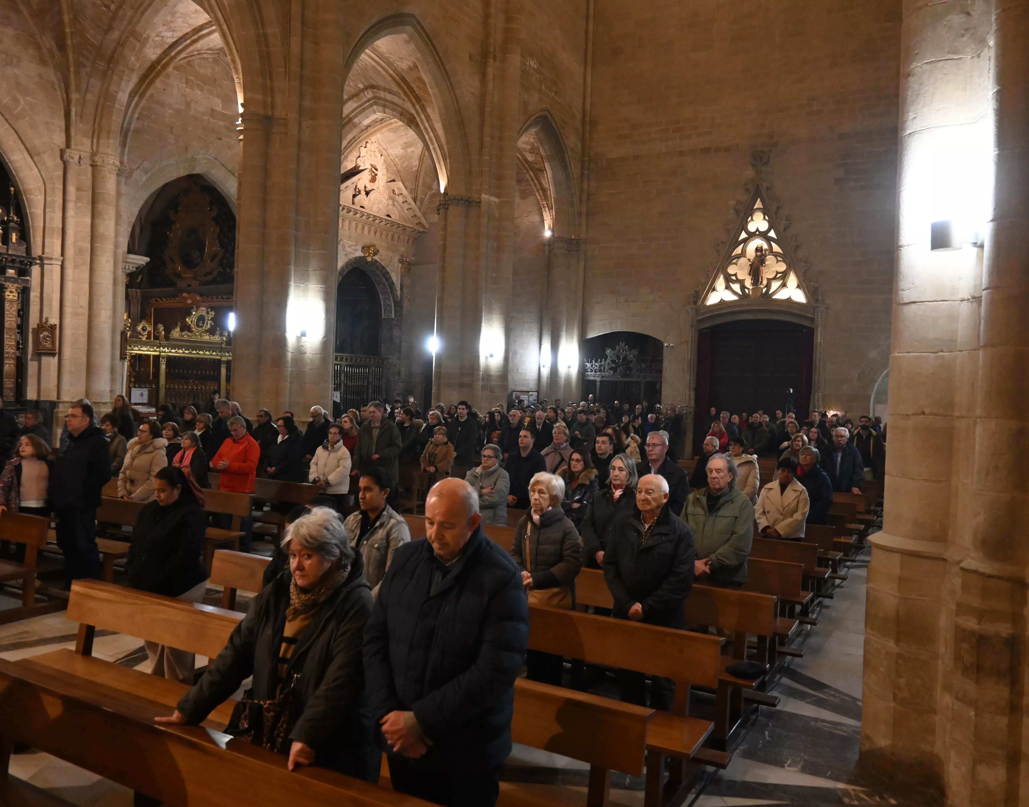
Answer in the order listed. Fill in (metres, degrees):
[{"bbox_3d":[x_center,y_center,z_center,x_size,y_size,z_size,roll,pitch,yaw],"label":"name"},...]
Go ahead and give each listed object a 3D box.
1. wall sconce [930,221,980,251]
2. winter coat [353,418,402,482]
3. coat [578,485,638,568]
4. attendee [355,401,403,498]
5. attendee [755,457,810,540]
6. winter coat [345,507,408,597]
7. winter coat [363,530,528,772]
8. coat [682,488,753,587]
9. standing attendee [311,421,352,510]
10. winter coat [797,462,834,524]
[{"bbox_3d":[2.268,-0.855,4.130,0.245,0.150,0.140,2,1,18],"label":"wall sconce"},{"bbox_3d":[-1.832,0.619,10.820,0.580,0.870,0.380,2,1,15],"label":"winter coat"},{"bbox_3d":[0.712,0.983,5.789,0.480,0.800,0.340,2,1,26],"label":"coat"},{"bbox_3d":[-1.915,0.933,11.390,0.580,1.870,0.370,2,1,22],"label":"attendee"},{"bbox_3d":[2.395,1.240,7.252,0.490,1.512,0.330,2,1,26],"label":"attendee"},{"bbox_3d":[-0.731,0.895,4.318,0.420,0.670,0.270,2,1,28],"label":"winter coat"},{"bbox_3d":[-0.236,0.846,2.775,0.560,0.760,0.370,2,1,28],"label":"winter coat"},{"bbox_3d":[1.366,0.895,5.436,0.500,0.670,0.350,2,1,24],"label":"coat"},{"bbox_3d":[-2.380,1.051,10.442,0.500,1.577,0.380,2,1,27],"label":"standing attendee"},{"bbox_3d":[3.105,1.075,8.463,0.500,0.850,0.360,2,1,27],"label":"winter coat"}]

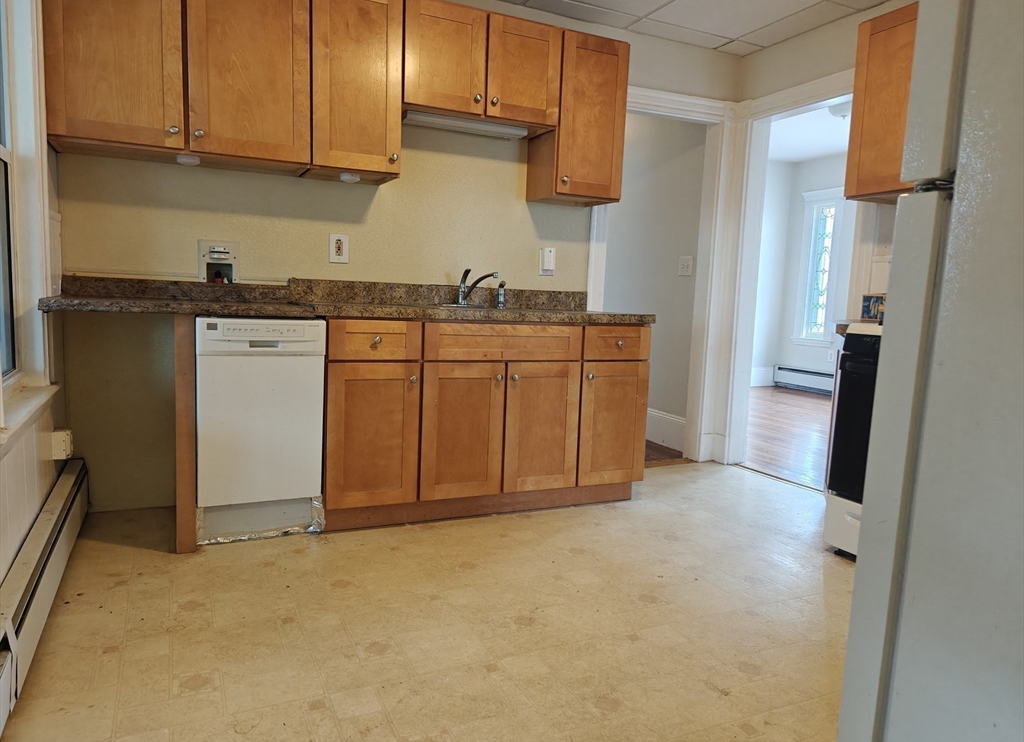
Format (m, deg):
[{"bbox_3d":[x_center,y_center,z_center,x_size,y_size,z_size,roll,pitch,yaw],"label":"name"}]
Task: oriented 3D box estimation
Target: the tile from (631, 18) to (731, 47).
[{"bbox_3d":[0.939,-1.873,3.772,0.605,0.018,0.168,-1,8,-25],"label":"tile"}]

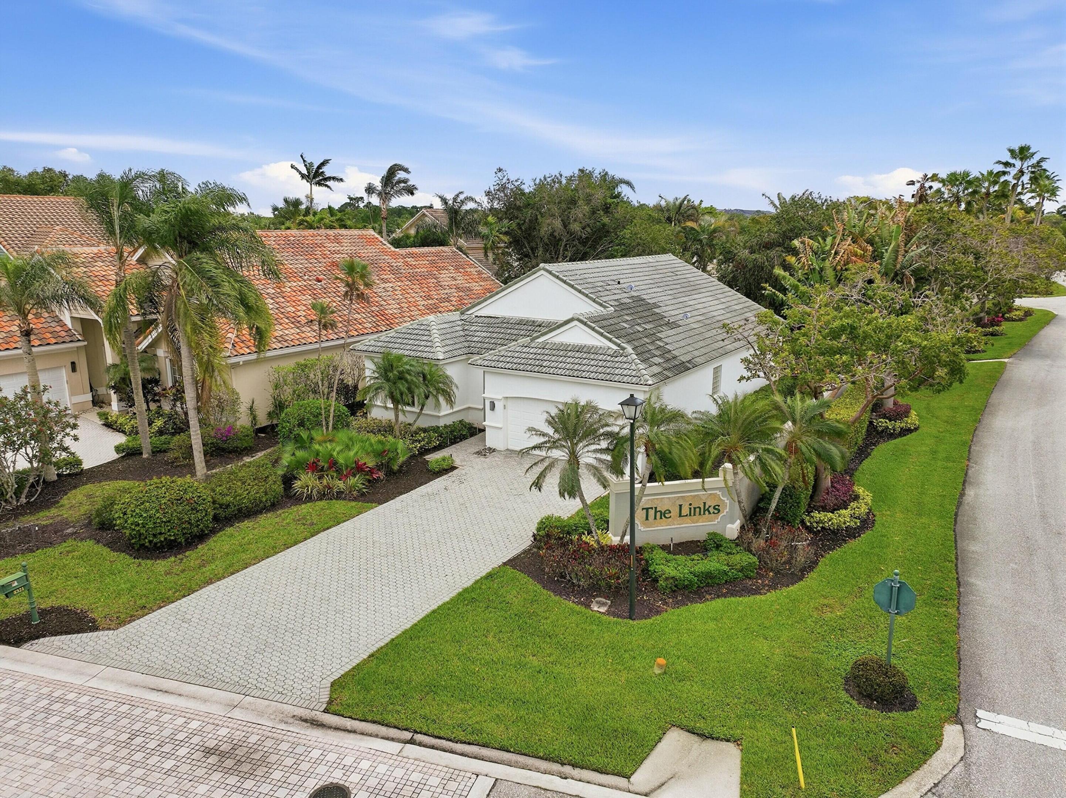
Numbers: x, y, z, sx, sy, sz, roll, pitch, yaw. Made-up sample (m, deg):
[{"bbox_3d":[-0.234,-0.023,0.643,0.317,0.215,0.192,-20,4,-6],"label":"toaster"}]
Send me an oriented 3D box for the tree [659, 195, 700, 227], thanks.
[{"bbox_3d":[12.108,-11.427,61.207,3.450,10.573,3.450,2,13,11],"label":"tree"}]

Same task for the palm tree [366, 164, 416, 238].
[{"bbox_3d":[-9.910,-10.286,53.018,3.600,12.600,3.500,-1,13,0],"label":"palm tree"}]

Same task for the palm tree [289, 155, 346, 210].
[{"bbox_3d":[-17.337,-12.771,60.638,4.300,14.200,4.300,-1,13,0],"label":"palm tree"}]

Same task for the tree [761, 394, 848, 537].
[{"bbox_3d":[7.069,1.735,18.982,2.300,3.950,2.300,-1,13,0],"label":"tree"}]

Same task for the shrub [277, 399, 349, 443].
[{"bbox_3d":[-8.337,0.955,28.237,2.600,1.700,2.500,-1,13,0],"label":"shrub"}]

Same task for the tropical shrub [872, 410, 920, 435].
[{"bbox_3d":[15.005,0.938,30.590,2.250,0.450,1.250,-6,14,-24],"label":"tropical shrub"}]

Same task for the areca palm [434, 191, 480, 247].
[{"bbox_3d":[-6.110,-11.040,59.245,3.607,10.901,3.607,-2,13,-6],"label":"areca palm"}]

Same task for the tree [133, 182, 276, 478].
[{"bbox_3d":[-10.028,-1.949,23.141,4.300,9.373,4.300,-6,14,-23],"label":"tree"}]

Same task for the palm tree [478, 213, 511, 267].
[{"bbox_3d":[-2.501,-7.897,49.503,2.300,8.718,2.300,-1,13,-3],"label":"palm tree"}]

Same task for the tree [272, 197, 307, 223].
[{"bbox_3d":[-24.106,-14.781,74.543,3.600,11.047,3.600,-5,14,-17],"label":"tree"}]

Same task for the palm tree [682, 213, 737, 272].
[{"bbox_3d":[11.447,-7.478,48.018,3.573,8.914,3.573,3,14,13],"label":"palm tree"}]

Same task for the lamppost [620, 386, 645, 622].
[{"bbox_3d":[2.070,2.313,15.370,0.440,4.956,0.440,2,13,8],"label":"lamppost"}]

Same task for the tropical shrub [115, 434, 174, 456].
[{"bbox_3d":[-14.532,1.729,27.905,2.200,0.500,1.100,-3,13,-10],"label":"tropical shrub"}]

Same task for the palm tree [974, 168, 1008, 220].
[{"bbox_3d":[47.630,-17.483,78.182,3.700,13.268,3.700,7,15,30],"label":"palm tree"}]

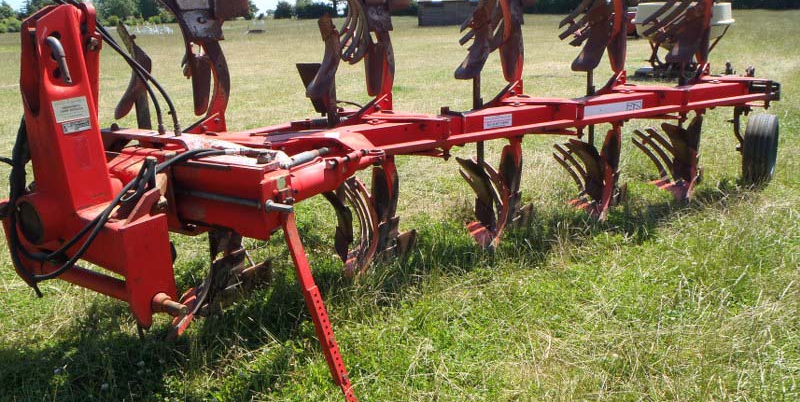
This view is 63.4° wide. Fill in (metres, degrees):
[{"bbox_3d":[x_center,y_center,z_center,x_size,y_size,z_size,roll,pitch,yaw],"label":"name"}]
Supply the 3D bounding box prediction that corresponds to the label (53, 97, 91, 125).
[{"bbox_3d":[-1.127,-0.314,2.223,0.004,0.074,0.123,8,20,32],"label":"label"}]

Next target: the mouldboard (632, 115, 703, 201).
[{"bbox_3d":[2.269,-0.445,5.501,0.620,0.690,0.850,8,18,32],"label":"mouldboard"}]

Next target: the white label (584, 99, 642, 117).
[{"bbox_3d":[1.371,-0.594,4.155,0.505,0.071,0.004,-10,17,-26],"label":"white label"}]

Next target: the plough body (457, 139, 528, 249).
[{"bbox_3d":[0.569,-0.111,4.495,0.627,0.686,0.823,8,18,32],"label":"plough body"}]

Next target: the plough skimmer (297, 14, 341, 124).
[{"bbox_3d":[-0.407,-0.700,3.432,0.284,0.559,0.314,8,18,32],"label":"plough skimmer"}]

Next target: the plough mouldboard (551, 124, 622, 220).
[{"bbox_3d":[1.412,-0.275,5.014,0.620,0.690,0.850,8,18,32],"label":"plough mouldboard"}]

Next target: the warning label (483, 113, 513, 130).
[{"bbox_3d":[0.632,-0.512,4.180,0.226,0.078,0.006,-11,16,-29],"label":"warning label"}]

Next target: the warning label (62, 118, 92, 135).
[{"bbox_3d":[-1.119,-0.260,2.246,0.004,0.037,0.101,8,21,32],"label":"warning label"}]

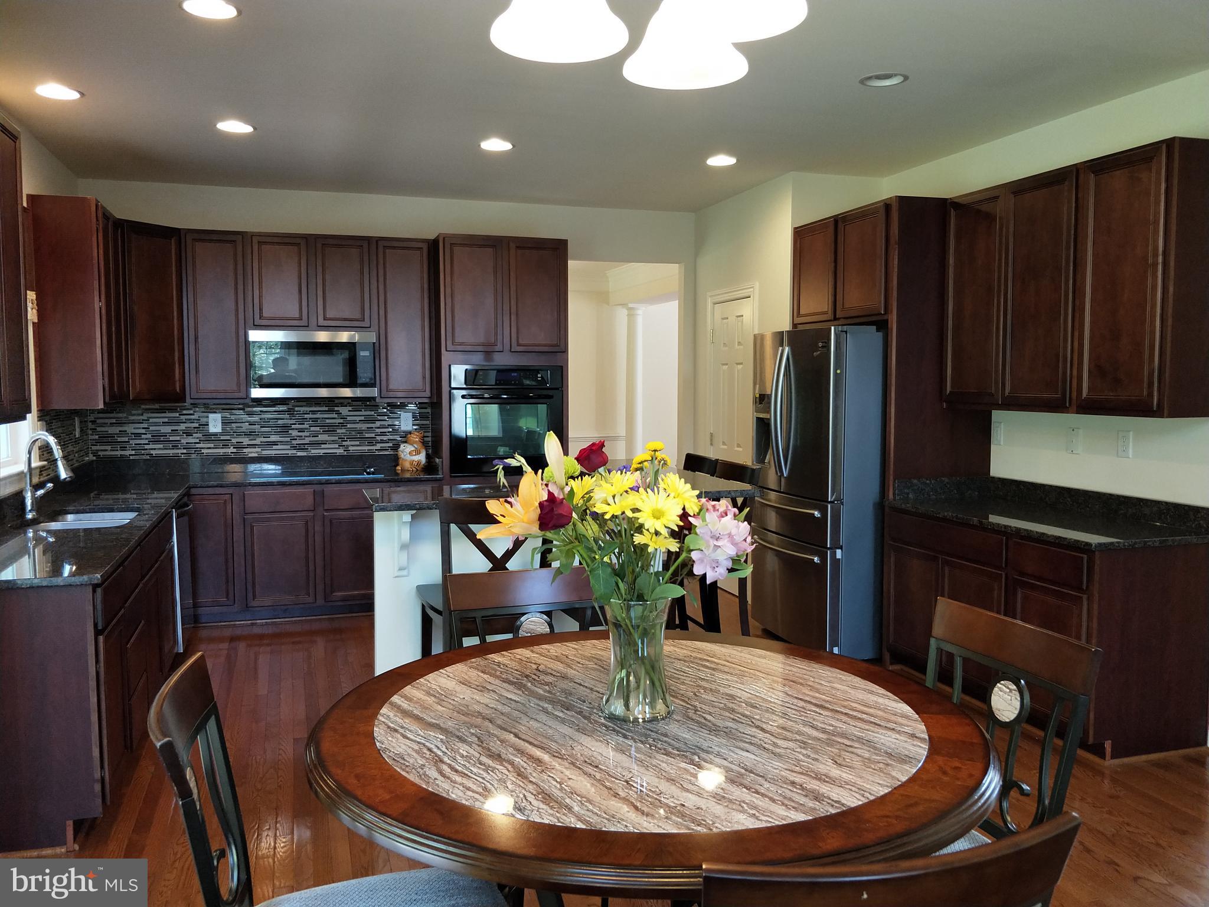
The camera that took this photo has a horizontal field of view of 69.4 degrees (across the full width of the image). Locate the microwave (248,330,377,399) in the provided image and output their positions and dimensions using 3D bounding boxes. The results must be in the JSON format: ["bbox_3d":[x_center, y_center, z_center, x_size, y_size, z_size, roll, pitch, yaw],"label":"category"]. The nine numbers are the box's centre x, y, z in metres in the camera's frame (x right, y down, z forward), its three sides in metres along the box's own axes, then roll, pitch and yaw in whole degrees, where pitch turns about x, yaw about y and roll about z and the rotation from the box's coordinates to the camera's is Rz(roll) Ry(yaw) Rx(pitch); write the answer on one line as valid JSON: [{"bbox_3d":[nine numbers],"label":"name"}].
[{"bbox_3d":[-1.918,-0.583,5.755,0.763,0.416,0.405,-2,5,-20],"label":"microwave"}]

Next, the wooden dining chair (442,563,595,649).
[{"bbox_3d":[-0.145,0.856,2.567,0.520,0.970,0.570,-2,6,-17],"label":"wooden dining chair"}]

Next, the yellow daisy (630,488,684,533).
[{"bbox_3d":[0.114,0.125,1.910,0.115,0.100,0.055,-1,5,-3],"label":"yellow daisy"}]

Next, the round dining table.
[{"bbox_3d":[0.080,0.922,1.711,1.210,0.925,1.210,-2,5,-20],"label":"round dining table"}]

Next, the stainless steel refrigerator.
[{"bbox_3d":[1.419,0.197,5.050,0.870,1.800,0.880,-2,6,-19],"label":"stainless steel refrigerator"}]

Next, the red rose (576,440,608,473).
[{"bbox_3d":[-0.029,0.005,2.000,0.076,0.078,0.076,0,5,0],"label":"red rose"}]

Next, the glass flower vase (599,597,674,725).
[{"bbox_3d":[0.078,0.481,2.056,0.168,0.262,0.168,0,5,0],"label":"glass flower vase"}]

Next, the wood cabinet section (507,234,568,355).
[{"bbox_3d":[-0.526,-1.060,6.018,0.410,0.745,0.550,-2,5,-19],"label":"wood cabinet section"}]

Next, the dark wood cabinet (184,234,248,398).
[{"bbox_3d":[-2.471,-0.863,5.573,0.384,1.072,0.330,-2,5,-20],"label":"dark wood cabinet"}]

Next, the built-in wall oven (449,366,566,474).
[{"bbox_3d":[-0.725,-0.247,6.027,0.759,0.705,0.590,-2,5,-20],"label":"built-in wall oven"}]

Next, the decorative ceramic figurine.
[{"bbox_3d":[-1.292,-0.020,5.893,0.170,0.280,0.170,-5,7,-42],"label":"decorative ceramic figurine"}]

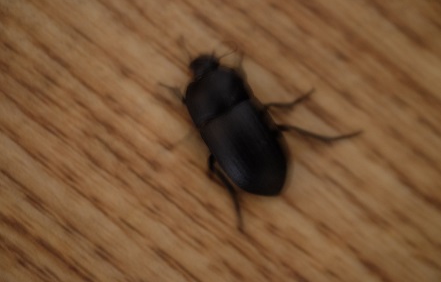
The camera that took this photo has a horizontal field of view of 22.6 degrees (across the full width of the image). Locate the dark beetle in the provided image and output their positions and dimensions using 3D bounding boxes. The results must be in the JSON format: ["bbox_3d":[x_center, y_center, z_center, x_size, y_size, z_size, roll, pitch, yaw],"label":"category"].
[{"bbox_3d":[0.005,-0.002,0.118,0.017,0.006,0.018,-26,82,-6],"label":"dark beetle"}]

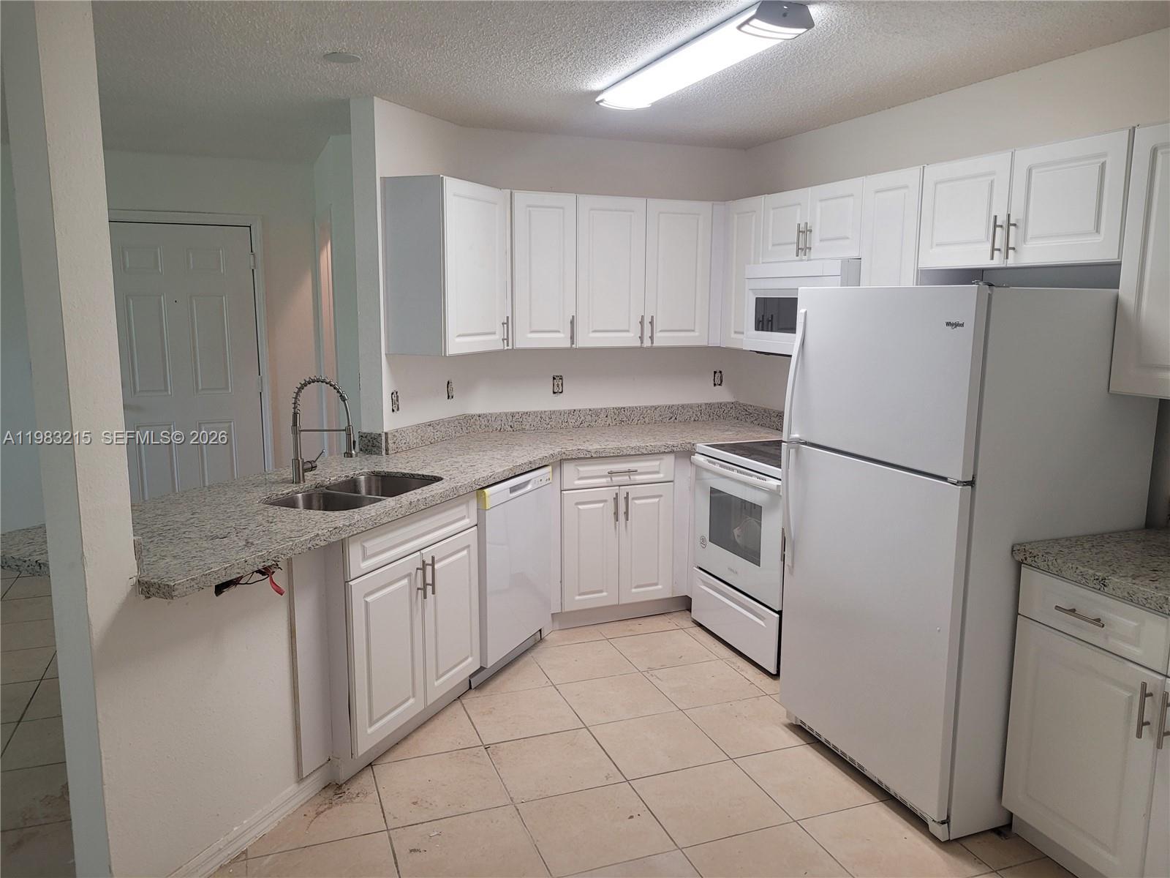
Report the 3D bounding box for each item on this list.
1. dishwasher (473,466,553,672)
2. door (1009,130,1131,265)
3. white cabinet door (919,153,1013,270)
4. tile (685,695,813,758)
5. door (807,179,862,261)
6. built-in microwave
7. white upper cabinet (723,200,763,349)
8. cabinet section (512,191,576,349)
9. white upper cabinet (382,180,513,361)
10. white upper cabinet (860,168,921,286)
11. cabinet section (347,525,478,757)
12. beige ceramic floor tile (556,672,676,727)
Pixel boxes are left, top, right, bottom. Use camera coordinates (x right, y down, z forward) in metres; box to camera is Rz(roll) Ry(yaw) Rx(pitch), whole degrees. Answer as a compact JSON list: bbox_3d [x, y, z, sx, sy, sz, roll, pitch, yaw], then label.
[{"bbox_3d":[-0.567,0.574,4.042,0.627,0.869,0.605,4,10,24],"label":"dishwasher"},{"bbox_3d":[1.530,-0.751,2.794,0.022,0.380,0.409,-3,10,-22],"label":"door"},{"bbox_3d":[1.332,-0.791,3.084,0.020,0.363,0.409,-3,9,-20],"label":"white cabinet door"},{"bbox_3d":[0.649,1.121,3.422,0.400,0.010,0.400,-3,9,-20],"label":"tile"},{"bbox_3d":[1.084,-0.934,3.781,0.019,0.320,0.373,-3,10,-20],"label":"door"},{"bbox_3d":[1.117,-0.608,4.109,0.400,0.425,0.755,-3,10,-22],"label":"built-in microwave"},{"bbox_3d":[0.818,-0.847,4.529,0.019,0.761,0.365,-3,10,-20],"label":"white upper cabinet"},{"bbox_3d":[-0.199,-0.822,4.344,0.321,0.750,0.022,-3,10,-22],"label":"cabinet section"},{"bbox_3d":[-0.632,-0.772,4.004,0.321,0.749,0.520,4,10,22],"label":"white upper cabinet"},{"bbox_3d":[1.228,-0.689,3.559,0.022,0.750,0.327,-3,10,-22],"label":"white upper cabinet"},{"bbox_3d":[-0.841,0.699,3.393,0.520,0.613,0.792,4,10,24],"label":"cabinet section"},{"bbox_3d":[0.130,1.095,3.708,0.405,0.010,0.405,-3,10,-20],"label":"beige ceramic floor tile"}]

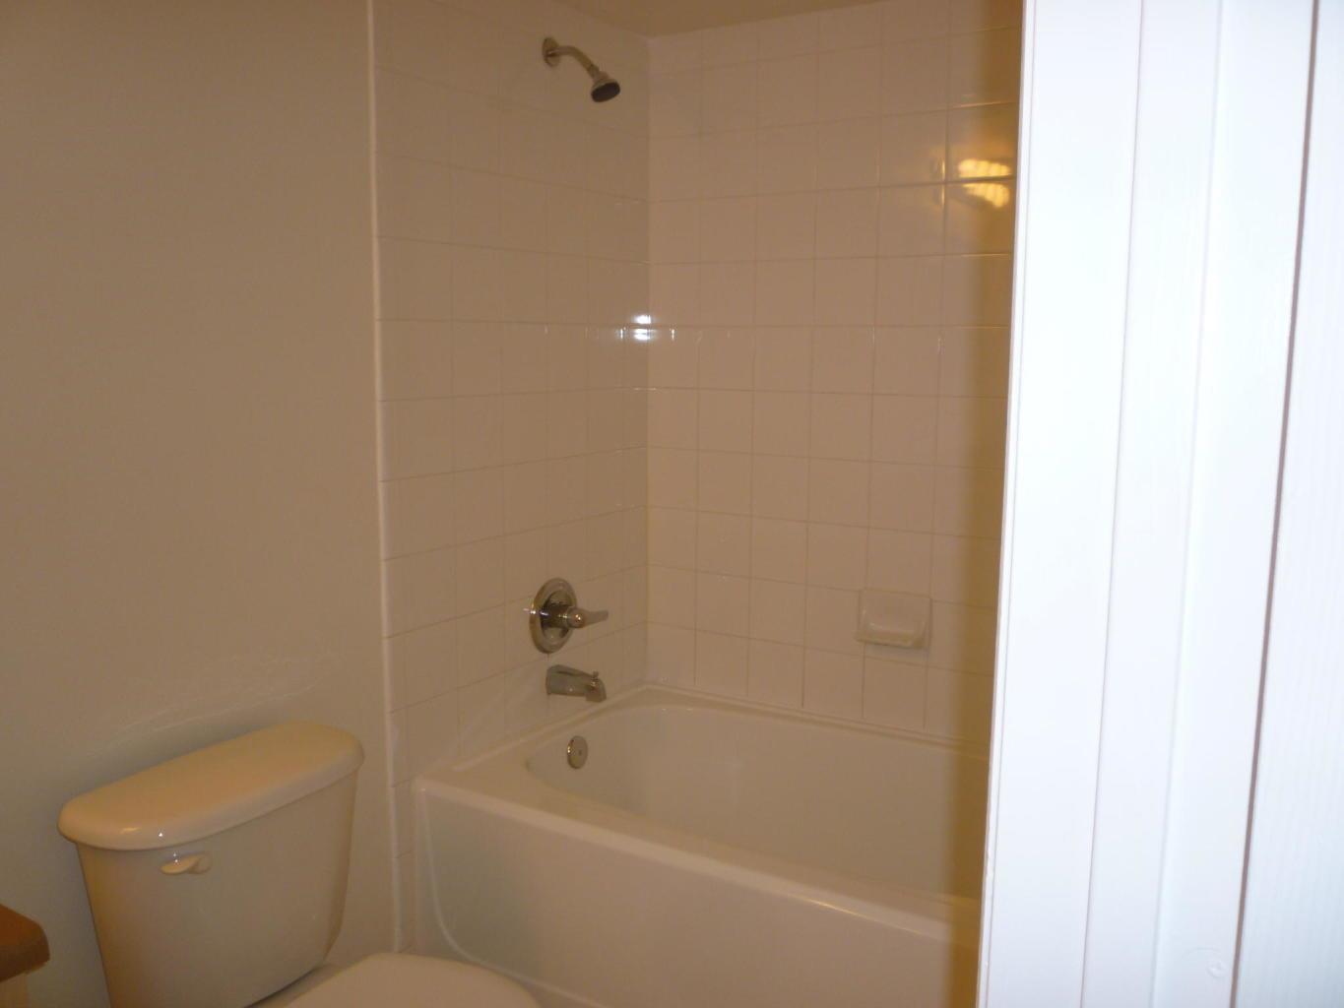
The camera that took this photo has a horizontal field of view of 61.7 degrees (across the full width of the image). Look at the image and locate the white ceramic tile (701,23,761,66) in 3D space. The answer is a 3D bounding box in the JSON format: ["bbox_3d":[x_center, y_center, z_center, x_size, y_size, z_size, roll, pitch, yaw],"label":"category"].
[{"bbox_3d":[0.142,-1.078,2.643,0.151,0.081,0.010,6,10,32],"label":"white ceramic tile"}]

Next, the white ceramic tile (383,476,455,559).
[{"bbox_3d":[-0.505,0.022,2.257,0.009,0.152,0.192,5,9,32],"label":"white ceramic tile"}]

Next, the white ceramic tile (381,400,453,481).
[{"bbox_3d":[-0.498,-0.129,2.206,0.010,0.152,0.186,6,10,32],"label":"white ceramic tile"}]

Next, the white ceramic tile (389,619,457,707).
[{"bbox_3d":[-0.503,0.326,2.295,0.009,0.152,0.183,6,10,32],"label":"white ceramic tile"}]

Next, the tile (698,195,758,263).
[{"bbox_3d":[0.138,-0.660,2.720,0.152,0.152,0.009,6,10,32],"label":"tile"}]

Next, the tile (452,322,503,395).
[{"bbox_3d":[-0.405,-0.300,2.341,0.010,0.149,0.149,6,10,32],"label":"tile"}]

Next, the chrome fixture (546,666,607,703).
[{"bbox_3d":[-0.221,0.419,2.619,0.140,0.065,0.055,6,10,32],"label":"chrome fixture"}]

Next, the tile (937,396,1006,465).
[{"bbox_3d":[0.654,-0.155,2.457,0.151,0.151,0.010,5,9,32],"label":"tile"}]

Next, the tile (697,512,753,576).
[{"bbox_3d":[0.133,0.099,2.812,0.151,0.151,0.010,6,10,32],"label":"tile"}]

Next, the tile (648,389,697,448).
[{"bbox_3d":[0.006,-0.215,2.854,0.150,0.149,0.010,6,10,32],"label":"tile"}]

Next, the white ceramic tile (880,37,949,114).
[{"bbox_3d":[0.531,-0.928,2.440,0.152,0.152,0.008,5,9,32],"label":"white ceramic tile"}]

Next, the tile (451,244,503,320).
[{"bbox_3d":[-0.404,-0.451,2.306,0.010,0.152,0.152,6,10,32],"label":"tile"}]

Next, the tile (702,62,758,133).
[{"bbox_3d":[0.140,-0.964,2.677,0.152,0.152,0.009,6,10,32],"label":"tile"}]

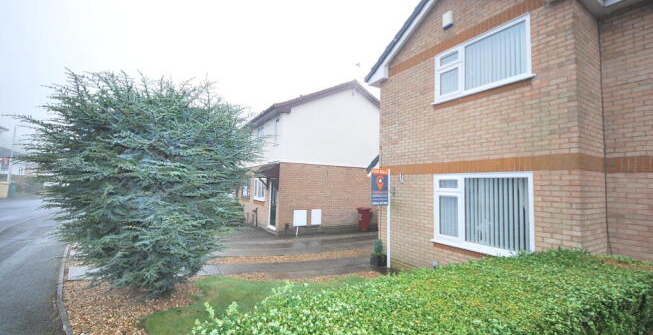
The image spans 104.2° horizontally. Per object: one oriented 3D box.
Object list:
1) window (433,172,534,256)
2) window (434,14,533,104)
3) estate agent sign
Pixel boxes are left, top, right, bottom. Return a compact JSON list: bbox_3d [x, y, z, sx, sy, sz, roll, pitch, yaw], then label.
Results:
[{"bbox_3d":[2.769,0.837,4.701,0.120,1.450,1.780,4,-4,-32],"label":"window"},{"bbox_3d":[2.853,-1.954,4.849,0.120,1.080,1.770,4,-4,-32],"label":"window"},{"bbox_3d":[1.269,0.462,6.050,0.530,0.890,0.040,3,-4,-27],"label":"estate agent sign"}]

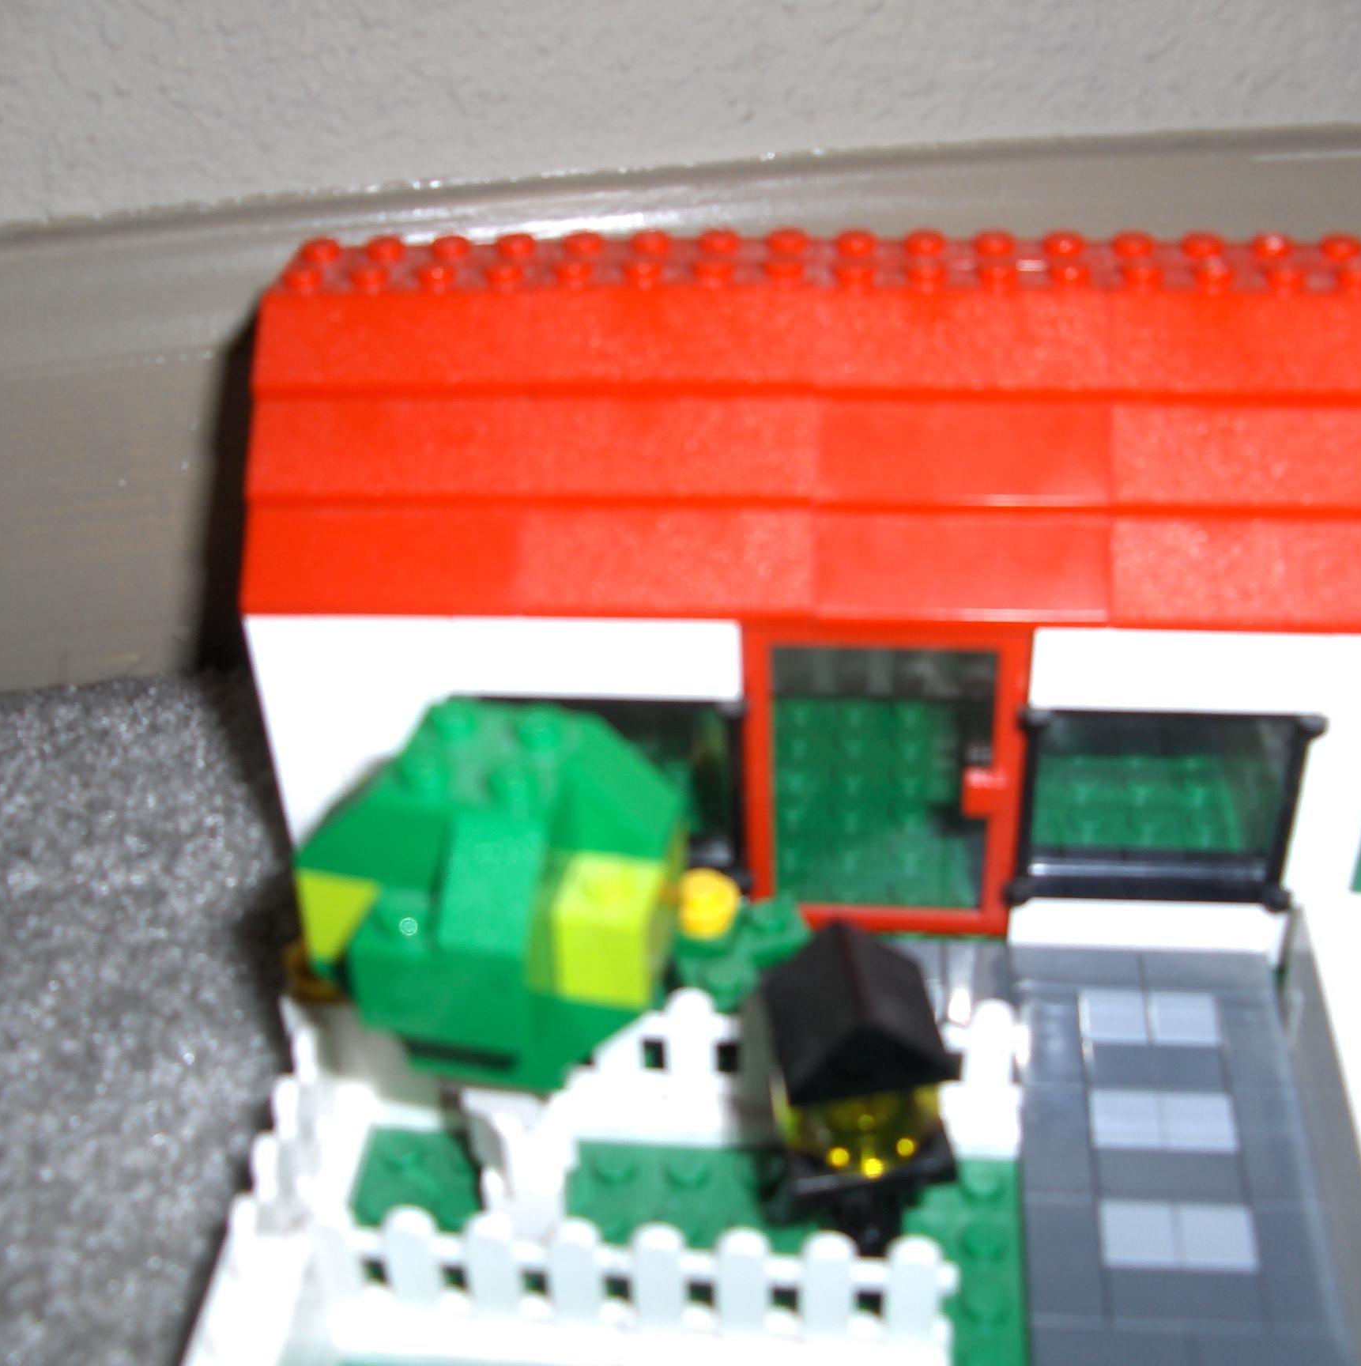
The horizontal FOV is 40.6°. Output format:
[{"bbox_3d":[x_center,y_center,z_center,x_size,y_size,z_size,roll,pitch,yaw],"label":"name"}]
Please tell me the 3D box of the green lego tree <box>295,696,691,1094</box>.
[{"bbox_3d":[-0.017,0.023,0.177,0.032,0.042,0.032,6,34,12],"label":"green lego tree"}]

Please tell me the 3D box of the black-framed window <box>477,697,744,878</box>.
[{"bbox_3d":[-0.008,0.011,0.221,0.032,0.029,0.009,1,33,4],"label":"black-framed window"}]

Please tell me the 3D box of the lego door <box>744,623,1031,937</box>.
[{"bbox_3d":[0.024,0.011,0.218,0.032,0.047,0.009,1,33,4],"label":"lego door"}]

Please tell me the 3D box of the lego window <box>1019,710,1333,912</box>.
[{"bbox_3d":[0.055,0.013,0.216,0.032,0.029,0.009,1,33,4],"label":"lego window"}]

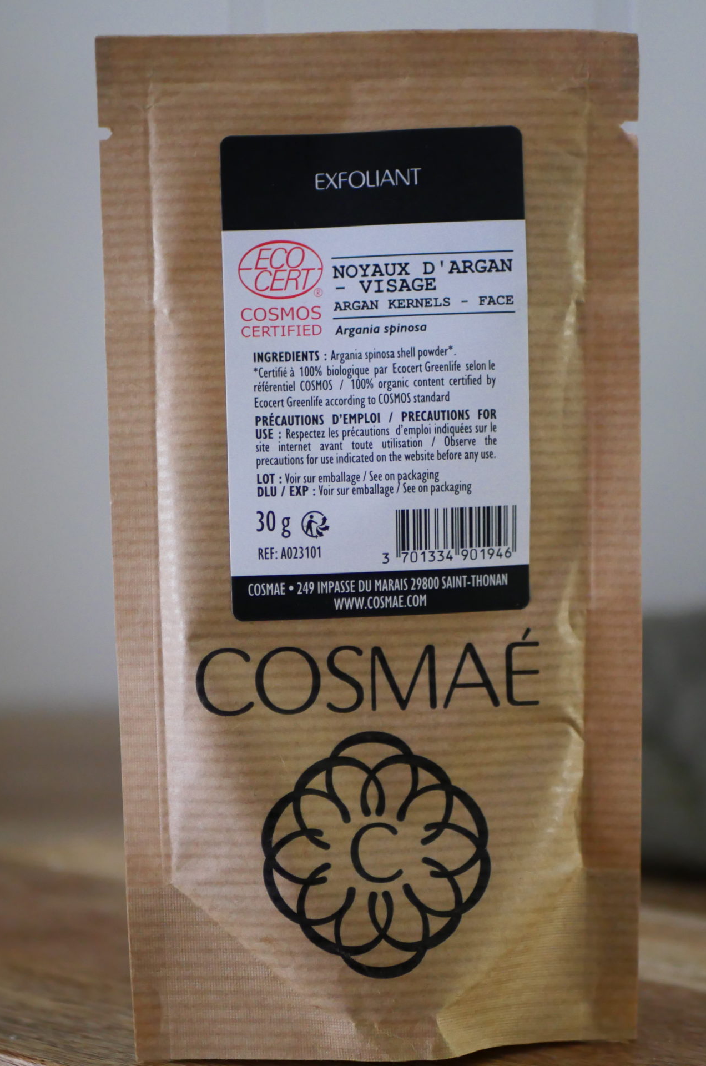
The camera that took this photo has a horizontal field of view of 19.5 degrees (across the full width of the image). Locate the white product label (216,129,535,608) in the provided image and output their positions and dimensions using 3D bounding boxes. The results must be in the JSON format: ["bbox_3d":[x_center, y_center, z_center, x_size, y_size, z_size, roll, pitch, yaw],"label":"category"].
[{"bbox_3d":[0.005,-0.032,0.416,0.061,0.098,0.003,-2,7,-4],"label":"white product label"}]

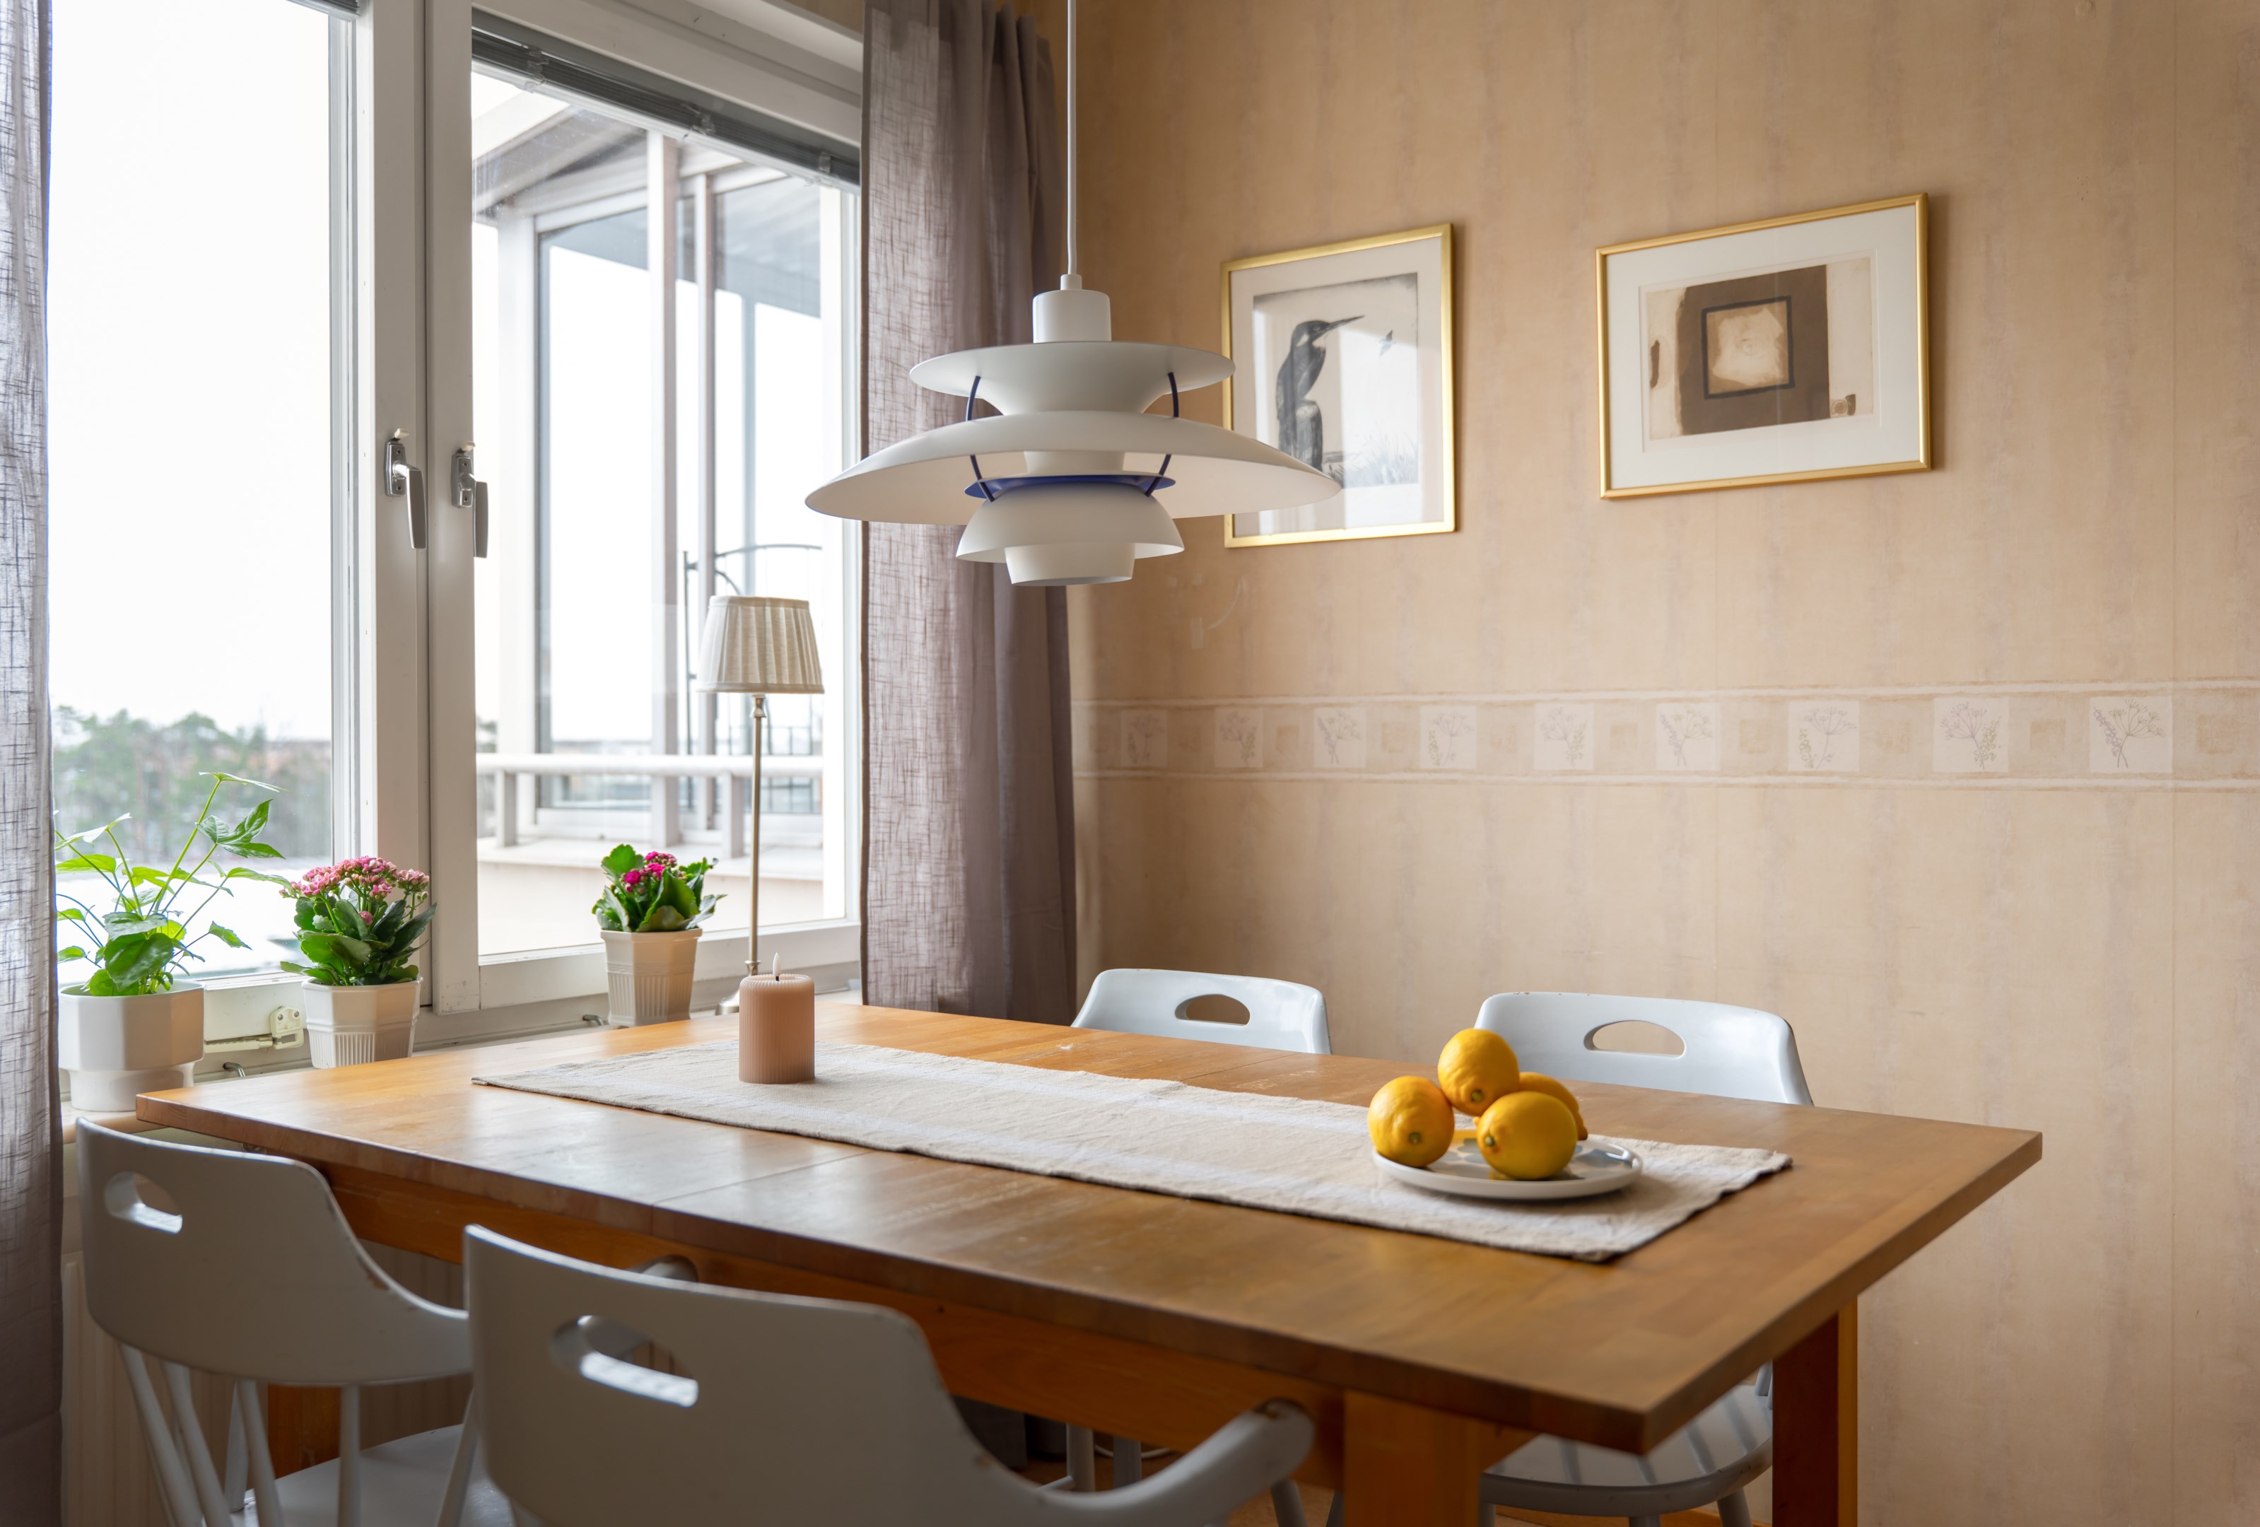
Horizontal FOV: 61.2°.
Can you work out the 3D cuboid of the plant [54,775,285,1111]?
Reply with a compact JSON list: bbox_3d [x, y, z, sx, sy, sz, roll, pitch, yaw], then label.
[{"bbox_3d":[-1.014,0.181,1.985,0.240,0.338,0.260,0,0,35],"label":"plant"}]

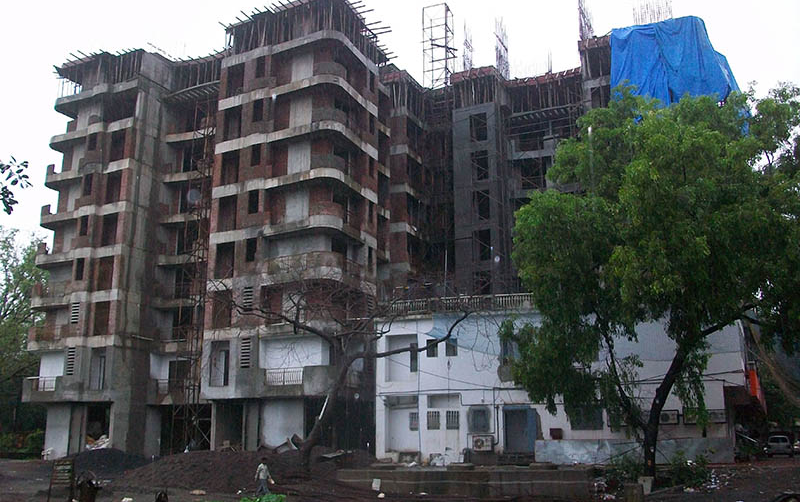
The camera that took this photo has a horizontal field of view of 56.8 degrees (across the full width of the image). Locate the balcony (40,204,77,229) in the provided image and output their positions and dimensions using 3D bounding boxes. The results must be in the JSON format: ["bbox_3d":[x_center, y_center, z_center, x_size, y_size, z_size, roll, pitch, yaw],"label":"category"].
[{"bbox_3d":[-24.045,-2.561,53.328,3.900,1.550,1.600,-7,-15,27],"label":"balcony"}]

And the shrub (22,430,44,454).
[{"bbox_3d":[-26.865,14.033,54.207,1.910,1.840,1.800,0,-14,0],"label":"shrub"}]

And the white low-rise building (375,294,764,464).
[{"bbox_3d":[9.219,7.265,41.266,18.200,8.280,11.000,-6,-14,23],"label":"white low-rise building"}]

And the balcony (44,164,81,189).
[{"bbox_3d":[-23.955,-5.562,53.896,4.000,1.650,1.600,-7,-15,27],"label":"balcony"}]

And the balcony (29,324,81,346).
[{"bbox_3d":[-23.878,6.227,51.863,4.800,1.450,1.700,-7,-15,27],"label":"balcony"}]

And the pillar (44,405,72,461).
[{"bbox_3d":[-22.921,12.126,49.764,2.000,3.800,0.600,-7,-15,27],"label":"pillar"}]

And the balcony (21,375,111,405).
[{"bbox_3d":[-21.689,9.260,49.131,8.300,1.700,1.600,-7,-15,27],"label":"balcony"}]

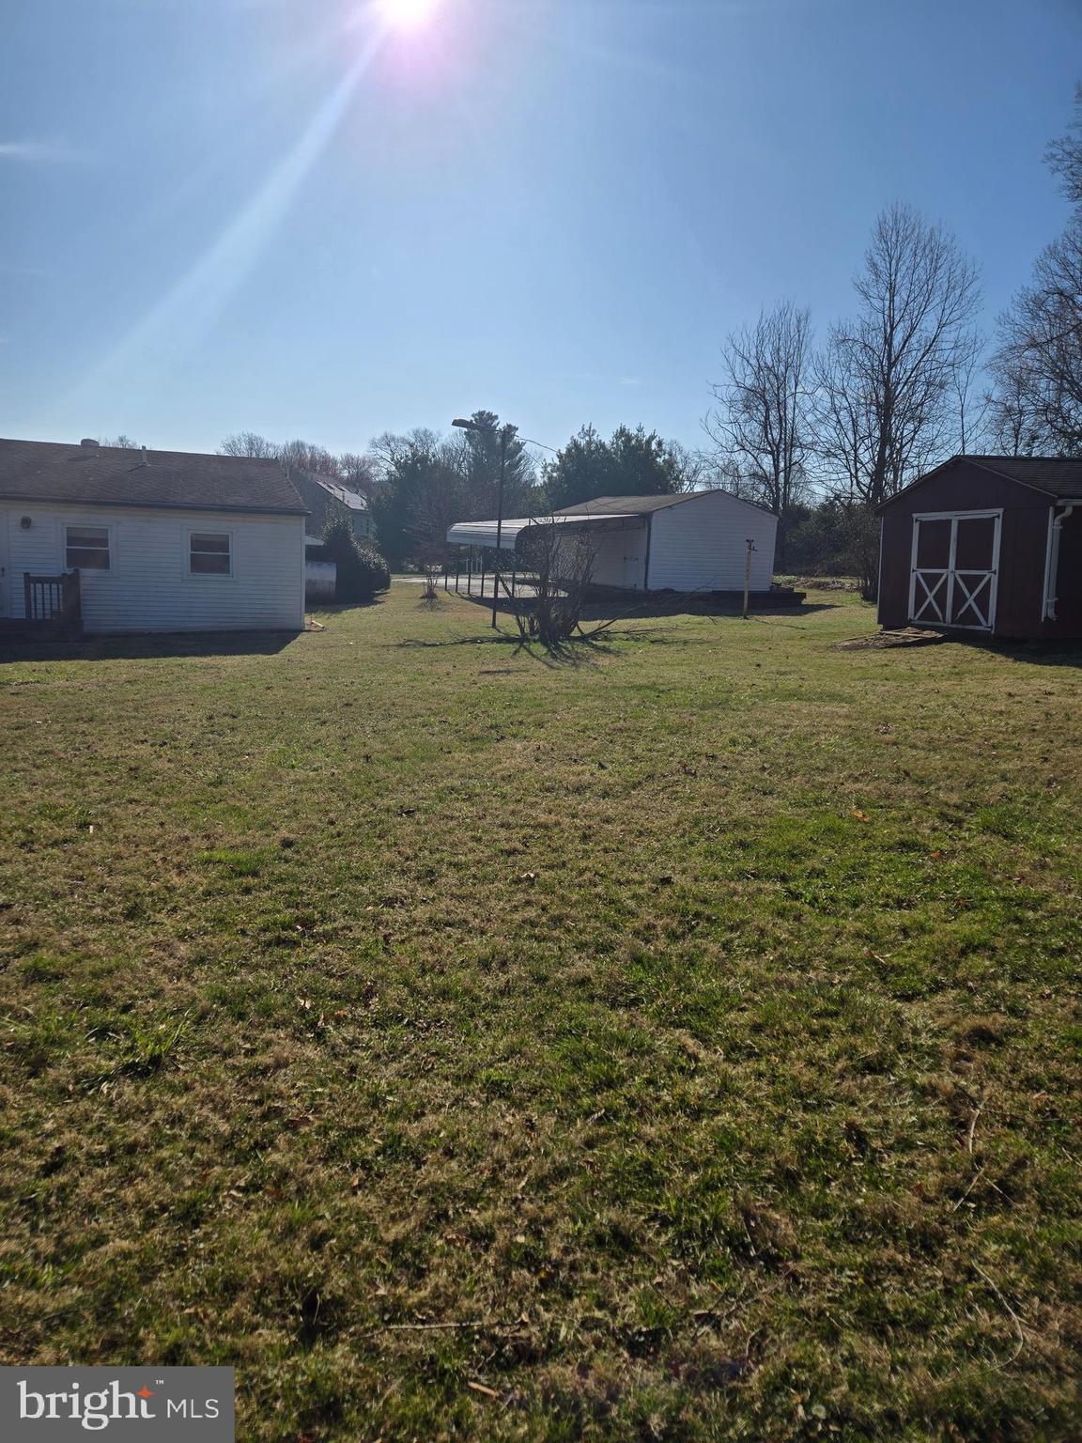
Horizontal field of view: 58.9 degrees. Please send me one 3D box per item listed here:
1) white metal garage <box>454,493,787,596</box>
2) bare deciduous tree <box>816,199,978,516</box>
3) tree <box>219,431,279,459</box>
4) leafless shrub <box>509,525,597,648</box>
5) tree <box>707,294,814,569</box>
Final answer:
[{"bbox_3d":[1.730,-6.037,32.342,8.650,3.500,9.100,-2,12,-20],"label":"white metal garage"},{"bbox_3d":[14.681,-13.392,39.558,6.800,14.639,6.800,2,11,0],"label":"bare deciduous tree"},{"bbox_3d":[-29.384,-23.462,95.951,7.500,10.649,7.500,2,11,0],"label":"tree"},{"bbox_3d":[0.195,-2.283,15.556,1.400,1.920,1.400,2,11,0],"label":"leafless shrub"},{"bbox_3d":[9.996,-12.902,43.838,4.900,11.797,4.900,2,11,0],"label":"tree"}]

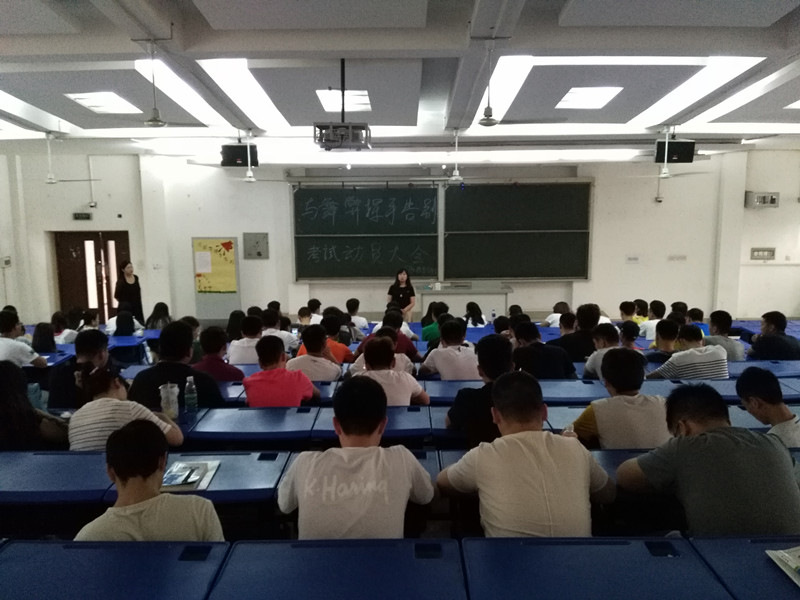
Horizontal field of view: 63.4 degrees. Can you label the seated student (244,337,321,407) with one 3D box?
[{"bbox_3d":[-0.723,0.795,4.031,0.510,1.170,0.680,0,8,0],"label":"seated student"}]

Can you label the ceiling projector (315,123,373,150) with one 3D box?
[{"bbox_3d":[-0.516,-1.468,5.811,0.520,0.250,0.420,0,8,0],"label":"ceiling projector"}]

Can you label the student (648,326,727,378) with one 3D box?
[{"bbox_3d":[2.151,0.746,4.929,0.590,1.170,0.680,-2,8,-8],"label":"student"}]

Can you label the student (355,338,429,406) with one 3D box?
[{"bbox_3d":[-0.049,0.795,3.980,0.458,1.166,0.720,0,7,0],"label":"student"}]

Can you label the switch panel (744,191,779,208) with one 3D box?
[{"bbox_3d":[6.601,-1.822,11.800,0.456,0.288,0.240,0,7,0],"label":"switch panel"}]

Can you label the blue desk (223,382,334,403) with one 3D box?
[{"bbox_3d":[-0.700,0.936,4.259,0.580,0.730,0.380,0,8,0],"label":"blue desk"}]

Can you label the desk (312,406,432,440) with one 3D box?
[{"bbox_3d":[-0.128,0.953,3.274,0.580,0.730,0.380,0,8,0],"label":"desk"}]

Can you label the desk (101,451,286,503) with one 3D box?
[{"bbox_3d":[-0.739,1.015,2.493,0.600,0.750,0.390,0,8,0],"label":"desk"}]

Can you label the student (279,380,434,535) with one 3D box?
[{"bbox_3d":[-0.136,0.834,2.180,0.504,1.179,0.750,0,7,0],"label":"student"}]

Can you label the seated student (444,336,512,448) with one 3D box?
[{"bbox_3d":[0.462,0.770,3.106,0.520,1.250,0.680,0,8,0],"label":"seated student"}]

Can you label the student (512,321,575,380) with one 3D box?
[{"bbox_3d":[0.952,0.738,4.786,0.561,1.228,0.720,-1,8,-1],"label":"student"}]

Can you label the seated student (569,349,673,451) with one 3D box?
[{"bbox_3d":[0.949,0.782,2.960,0.492,1.180,0.720,-2,8,-8],"label":"seated student"}]

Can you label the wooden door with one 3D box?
[{"bbox_3d":[-5.928,-0.285,12.614,1.413,2.100,0.090,0,8,0],"label":"wooden door"}]

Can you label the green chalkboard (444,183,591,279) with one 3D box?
[{"bbox_3d":[2.199,-1.280,12.122,2.740,1.806,0.080,0,8,0],"label":"green chalkboard"}]

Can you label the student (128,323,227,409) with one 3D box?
[{"bbox_3d":[-1.264,0.739,3.970,0.541,1.302,0.750,0,7,0],"label":"student"}]

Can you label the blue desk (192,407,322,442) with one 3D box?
[{"bbox_3d":[-0.722,0.979,3.363,0.595,0.760,0.351,0,7,0],"label":"blue desk"}]

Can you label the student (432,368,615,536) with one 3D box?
[{"bbox_3d":[0.418,0.820,2.197,0.590,1.200,0.680,0,8,0],"label":"student"}]

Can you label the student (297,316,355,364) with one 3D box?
[{"bbox_3d":[-0.649,0.729,5.793,0.508,1.216,0.720,0,7,0],"label":"student"}]

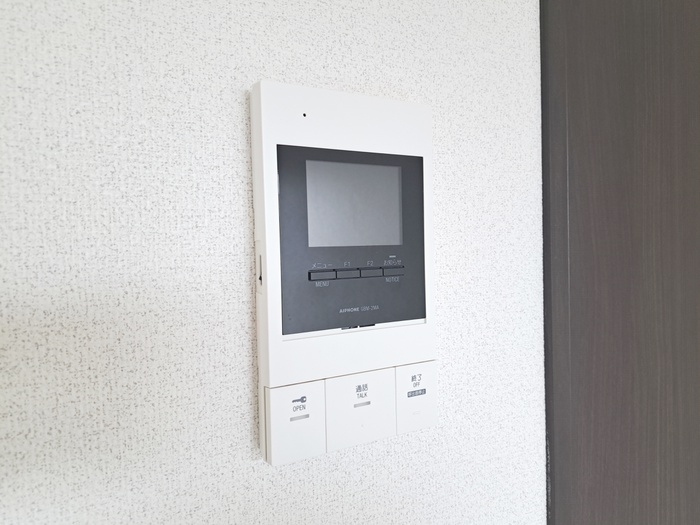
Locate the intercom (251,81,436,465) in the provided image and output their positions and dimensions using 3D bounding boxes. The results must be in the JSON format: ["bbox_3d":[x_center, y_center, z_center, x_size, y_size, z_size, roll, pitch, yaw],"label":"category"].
[{"bbox_3d":[0.000,0.006,0.326,0.125,0.228,0.021,-3,3,-29],"label":"intercom"}]

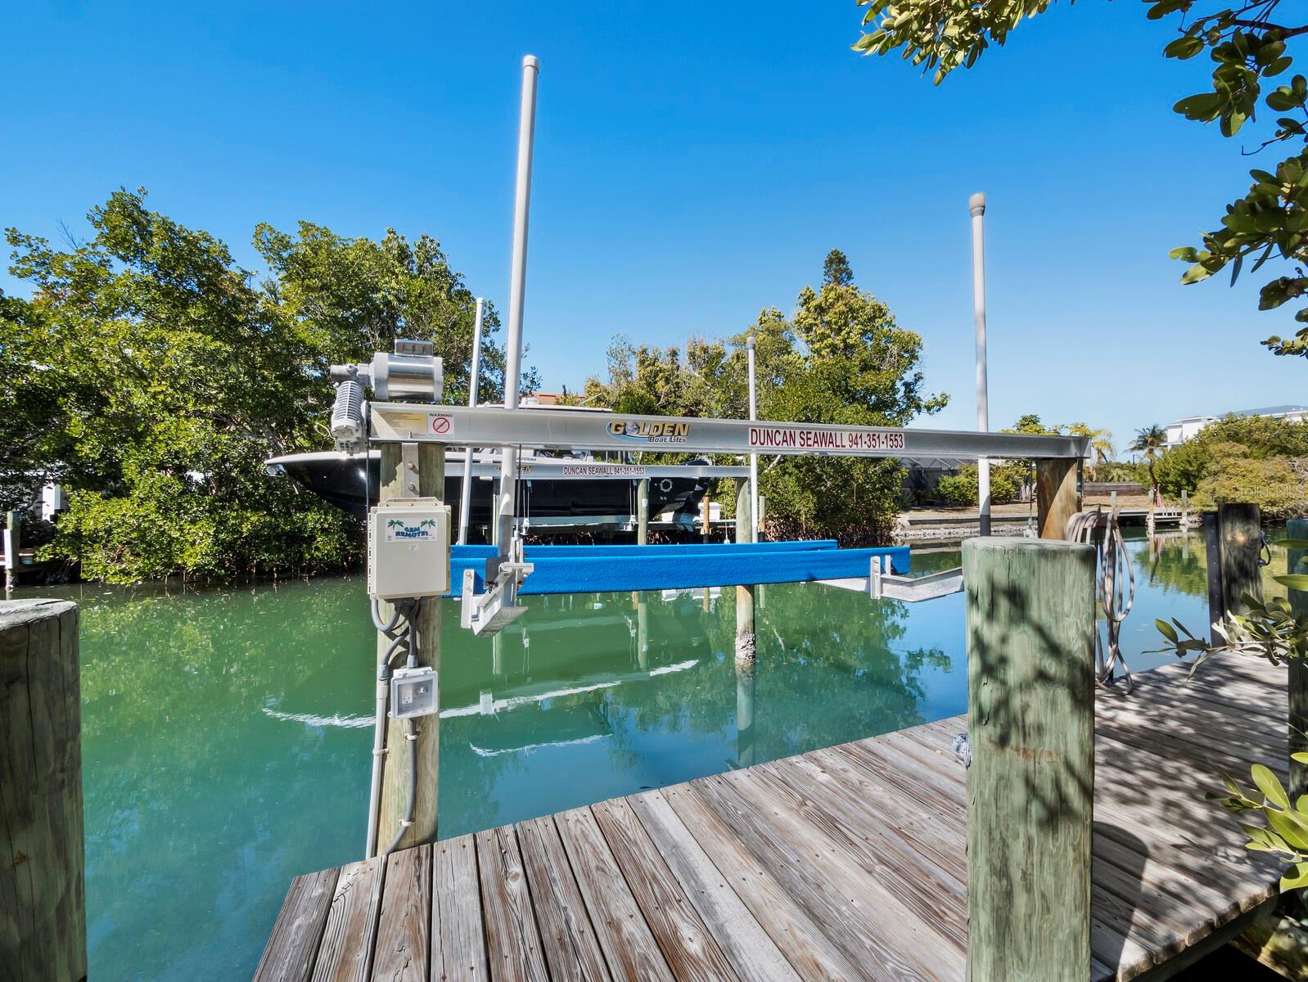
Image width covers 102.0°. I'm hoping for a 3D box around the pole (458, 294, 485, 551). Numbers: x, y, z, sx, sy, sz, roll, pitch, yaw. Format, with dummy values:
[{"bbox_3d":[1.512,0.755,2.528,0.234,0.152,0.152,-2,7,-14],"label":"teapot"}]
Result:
[{"bbox_3d":[-1.763,-0.680,5.100,0.064,2.400,0.064,4,-1,-22],"label":"pole"}]

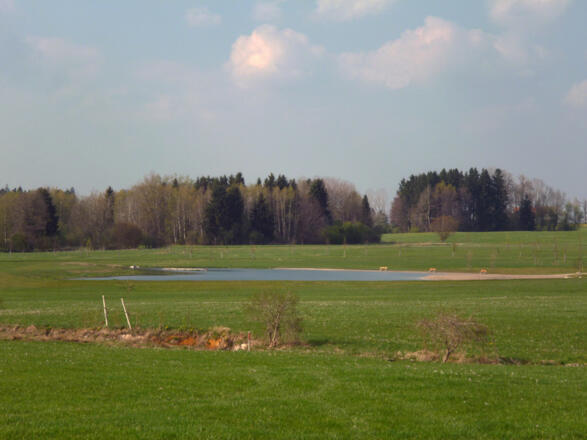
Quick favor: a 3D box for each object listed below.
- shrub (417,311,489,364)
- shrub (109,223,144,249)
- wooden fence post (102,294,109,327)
[{"bbox_3d":[5.778,4.243,60.000,2.528,1.806,2.401,0,-1,0],"label":"shrub"},{"bbox_3d":[-45.733,4.245,455.000,9.859,7.120,8.873,0,-1,0],"label":"shrub"},{"bbox_3d":[-8.034,3.910,71.000,0.100,1.430,0.100,-7,-1,0],"label":"wooden fence post"}]

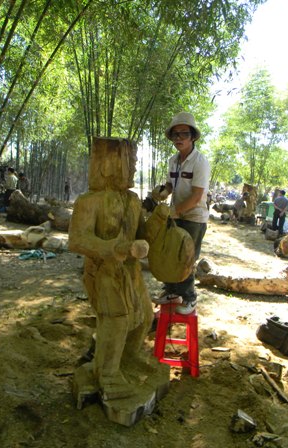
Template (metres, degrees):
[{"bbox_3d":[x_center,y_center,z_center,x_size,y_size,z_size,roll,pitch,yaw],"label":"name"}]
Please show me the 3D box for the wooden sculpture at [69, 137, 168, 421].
[{"bbox_3d":[-0.167,0.336,2.596,0.560,1.810,0.620,5,7,37],"label":"wooden sculpture"}]

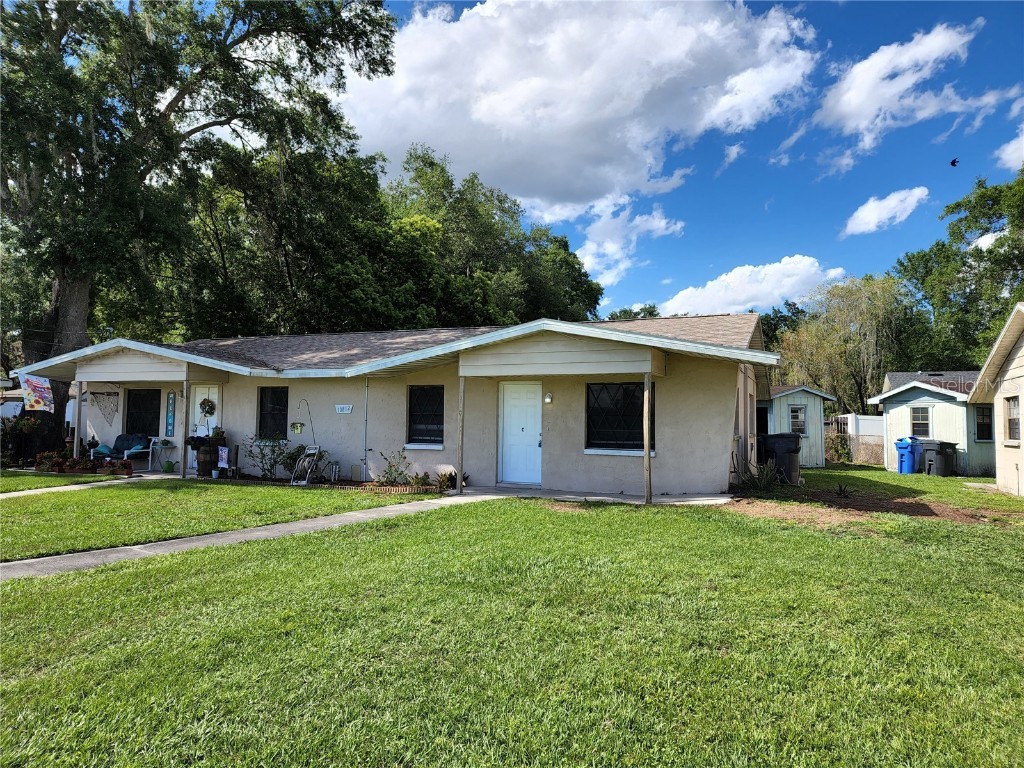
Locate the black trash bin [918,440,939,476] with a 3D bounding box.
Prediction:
[{"bbox_3d":[12.632,2.182,20.200,0.800,1.100,0.680,1,-3,-20],"label":"black trash bin"}]

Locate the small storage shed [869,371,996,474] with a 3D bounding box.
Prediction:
[{"bbox_3d":[14.156,1.185,21.721,4.000,3.100,3.300,2,-3,-27],"label":"small storage shed"}]

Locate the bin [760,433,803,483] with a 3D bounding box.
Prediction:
[{"bbox_3d":[5.779,1.631,14.700,0.820,1.120,0.680,-1,-3,30],"label":"bin"}]

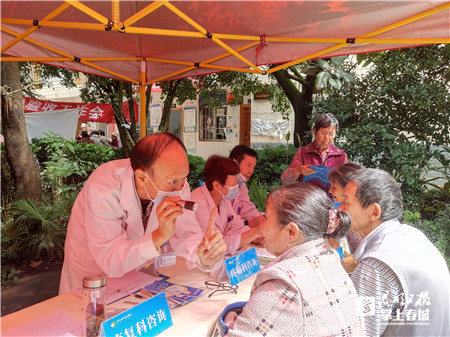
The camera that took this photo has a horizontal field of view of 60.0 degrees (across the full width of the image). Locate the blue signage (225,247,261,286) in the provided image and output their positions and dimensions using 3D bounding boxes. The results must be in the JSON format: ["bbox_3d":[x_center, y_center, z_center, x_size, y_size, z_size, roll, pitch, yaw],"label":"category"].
[{"bbox_3d":[0.066,0.397,1.610,0.064,0.095,0.255,1,2,30],"label":"blue signage"}]

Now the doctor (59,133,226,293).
[{"bbox_3d":[-0.260,0.560,1.380,0.660,1.310,0.560,1,2,35],"label":"doctor"}]

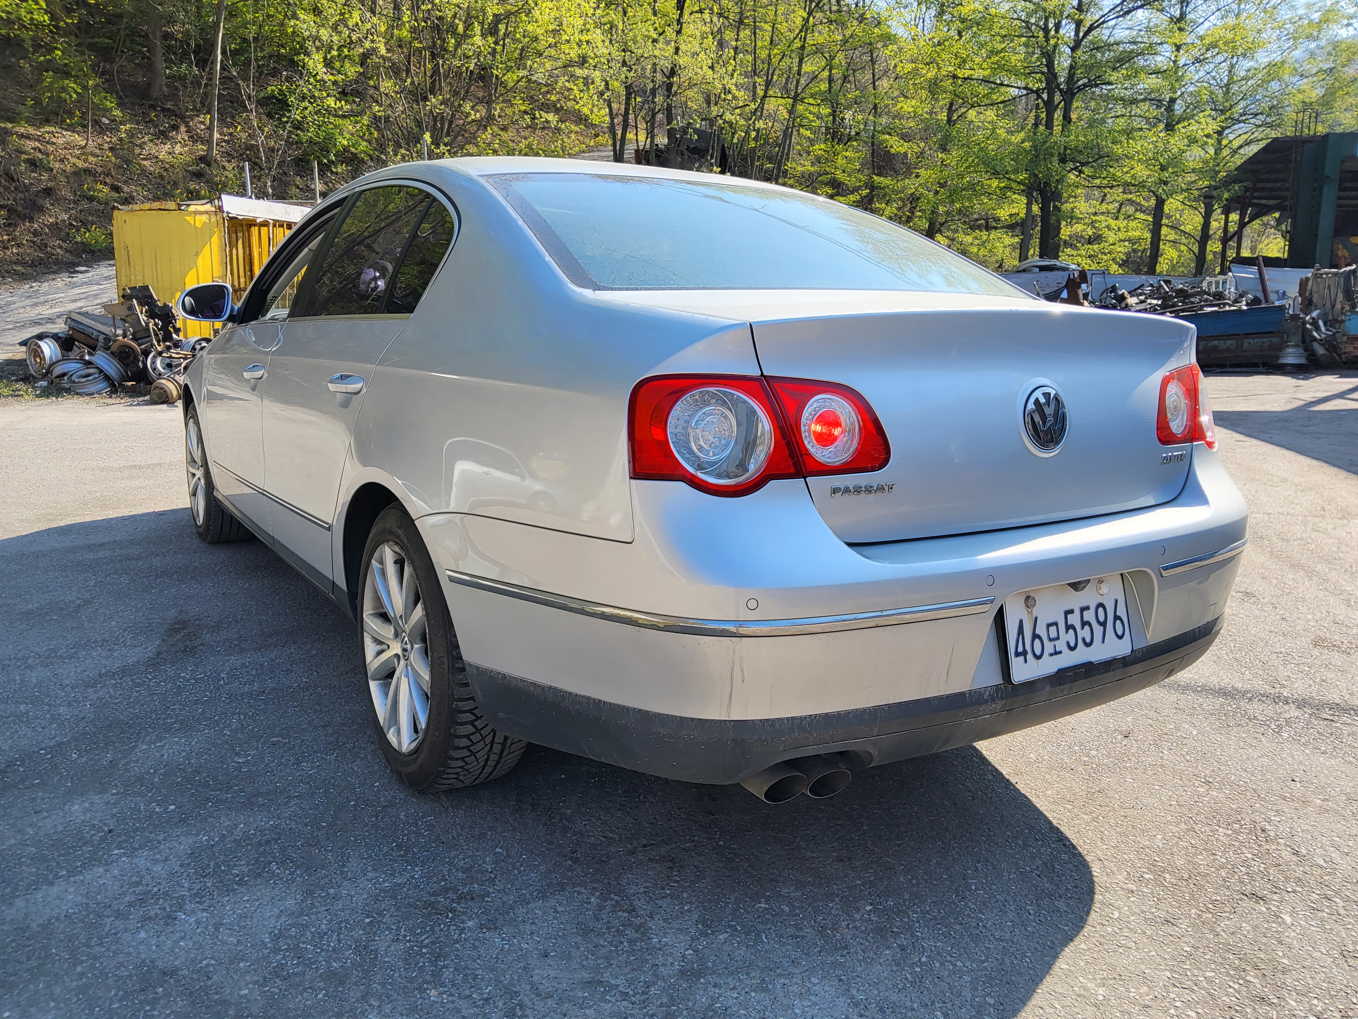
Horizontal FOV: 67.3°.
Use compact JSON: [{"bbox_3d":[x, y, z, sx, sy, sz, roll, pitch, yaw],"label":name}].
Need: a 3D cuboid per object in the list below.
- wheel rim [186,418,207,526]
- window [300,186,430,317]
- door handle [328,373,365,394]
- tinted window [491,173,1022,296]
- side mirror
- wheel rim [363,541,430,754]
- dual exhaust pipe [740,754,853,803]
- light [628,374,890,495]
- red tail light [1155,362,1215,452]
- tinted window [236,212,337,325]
[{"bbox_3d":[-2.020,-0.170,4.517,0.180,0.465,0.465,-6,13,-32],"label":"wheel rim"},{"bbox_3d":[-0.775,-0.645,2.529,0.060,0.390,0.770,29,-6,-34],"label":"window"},{"bbox_3d":[-0.745,-0.281,2.293,0.055,0.050,0.220,-6,13,-32],"label":"door handle"},{"bbox_3d":[0.176,-0.677,2.441,1.240,0.090,0.820,-6,35,-32],"label":"tinted window"},{"bbox_3d":[-1.629,-0.714,3.508,0.190,0.140,0.130,-6,13,-32],"label":"side mirror"},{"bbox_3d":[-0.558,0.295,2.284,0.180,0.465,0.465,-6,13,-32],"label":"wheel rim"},{"bbox_3d":[0.182,0.422,1.697,0.180,0.075,0.140,-6,13,-32],"label":"dual exhaust pipe"},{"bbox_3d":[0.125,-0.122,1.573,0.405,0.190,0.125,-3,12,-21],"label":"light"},{"bbox_3d":[1.056,-0.216,2.163,0.405,0.190,0.125,-9,15,-43],"label":"red tail light"},{"bbox_3d":[-1.237,-0.762,3.196,0.060,0.390,0.780,29,-6,-34],"label":"tinted window"}]

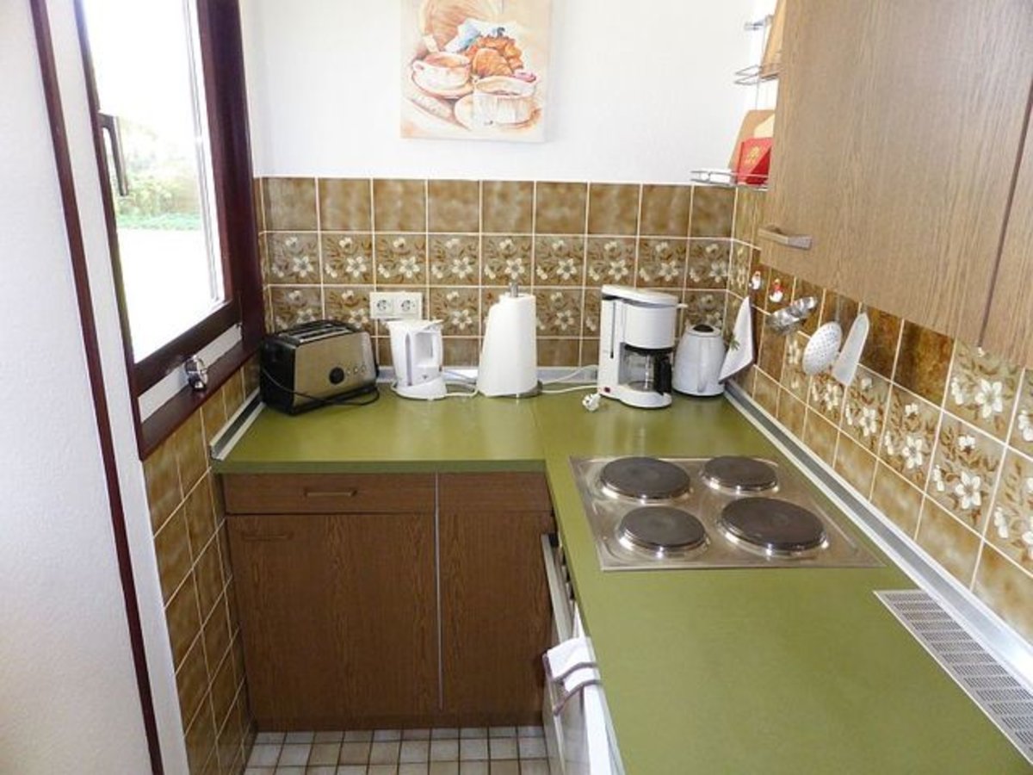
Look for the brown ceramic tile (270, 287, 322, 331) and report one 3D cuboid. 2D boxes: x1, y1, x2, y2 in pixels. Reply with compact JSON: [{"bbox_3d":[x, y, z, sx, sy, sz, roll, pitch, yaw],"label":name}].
[{"bbox_3d":[-0.634,-0.222,2.087,0.149,0.149,0.010,0,18,-4],"label":"brown ceramic tile"}]

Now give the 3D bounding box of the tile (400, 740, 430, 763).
[{"bbox_3d":[-0.265,0.956,1.873,0.074,0.010,0.074,0,18,-4],"label":"tile"}]

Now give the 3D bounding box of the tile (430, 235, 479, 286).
[{"bbox_3d":[-0.178,-0.364,2.069,0.149,0.149,0.010,0,18,-4],"label":"tile"}]

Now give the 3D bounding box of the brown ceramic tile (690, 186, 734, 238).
[{"bbox_3d":[0.569,-0.506,2.068,0.130,0.149,0.010,0,18,-4],"label":"brown ceramic tile"}]

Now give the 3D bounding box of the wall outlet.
[{"bbox_3d":[-0.351,-0.237,2.091,0.152,0.081,0.015,0,18,-4],"label":"wall outlet"}]

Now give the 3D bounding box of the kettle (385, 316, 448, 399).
[{"bbox_3d":[-0.276,-0.086,2.016,0.200,0.200,0.155,13,21,32],"label":"kettle"}]

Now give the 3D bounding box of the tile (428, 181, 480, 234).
[{"bbox_3d":[-0.176,-0.511,2.025,0.150,0.150,0.010,0,18,-4],"label":"tile"}]

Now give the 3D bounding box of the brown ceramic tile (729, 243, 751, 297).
[{"bbox_3d":[0.640,-0.337,2.047,0.010,0.149,0.142,0,18,-3],"label":"brown ceramic tile"}]

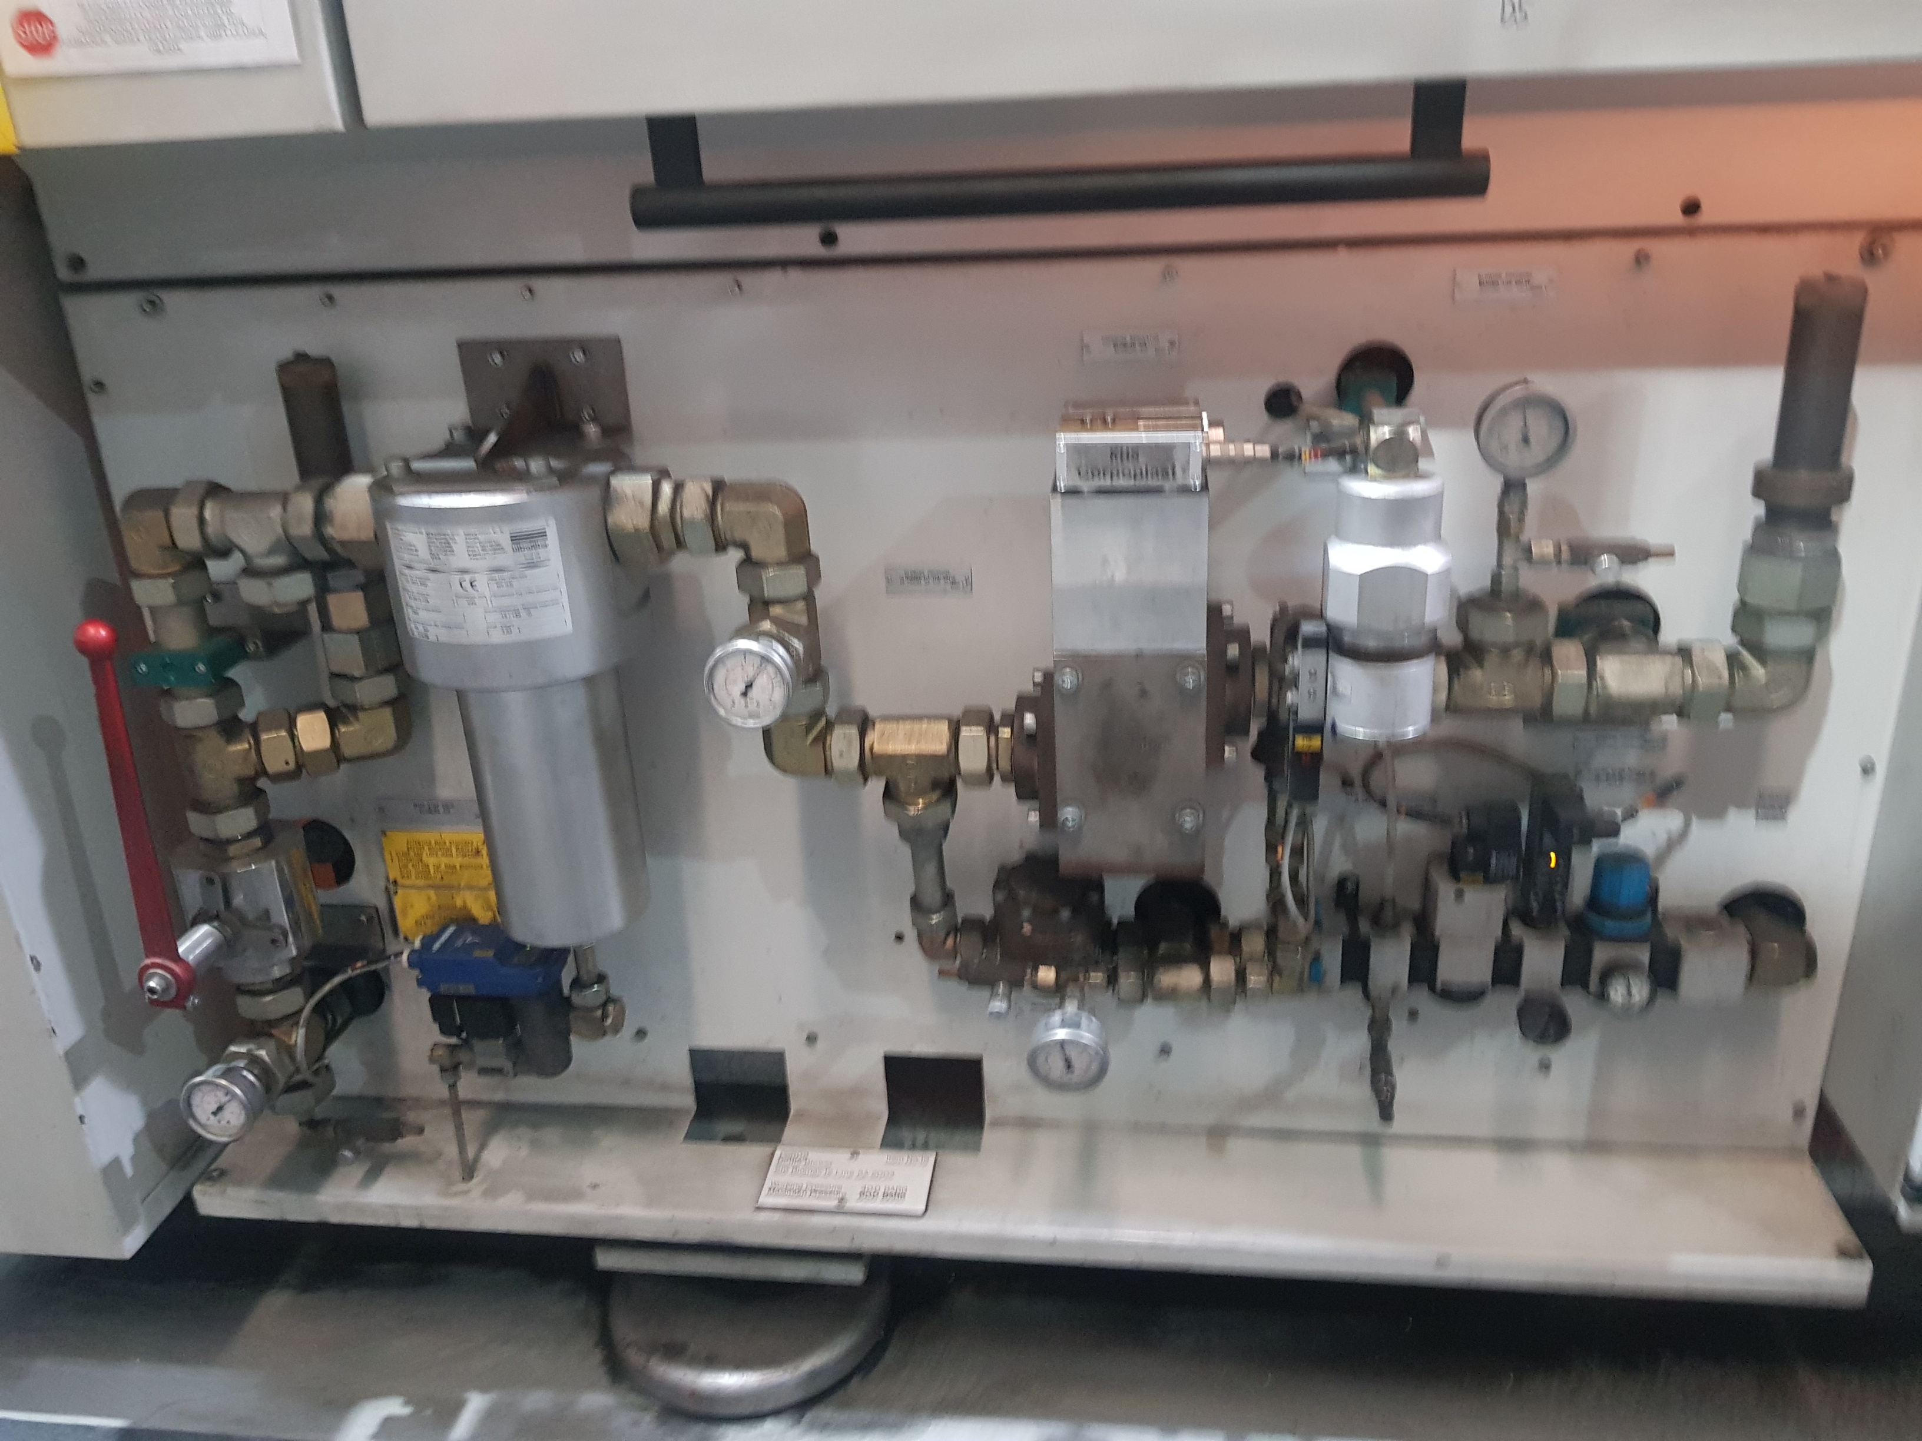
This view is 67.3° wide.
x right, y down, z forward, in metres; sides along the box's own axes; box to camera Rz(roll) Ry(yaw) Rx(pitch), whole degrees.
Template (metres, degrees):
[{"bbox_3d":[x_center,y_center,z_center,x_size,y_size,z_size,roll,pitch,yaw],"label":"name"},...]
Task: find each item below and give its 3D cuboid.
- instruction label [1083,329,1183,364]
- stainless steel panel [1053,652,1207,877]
[{"bbox_3d":[0.115,-0.254,0.982,0.066,0.022,0.002,0,21,8],"label":"instruction label"},{"bbox_3d":[0.129,0.023,1.109,0.110,0.179,0.075,0,20,7],"label":"stainless steel panel"}]

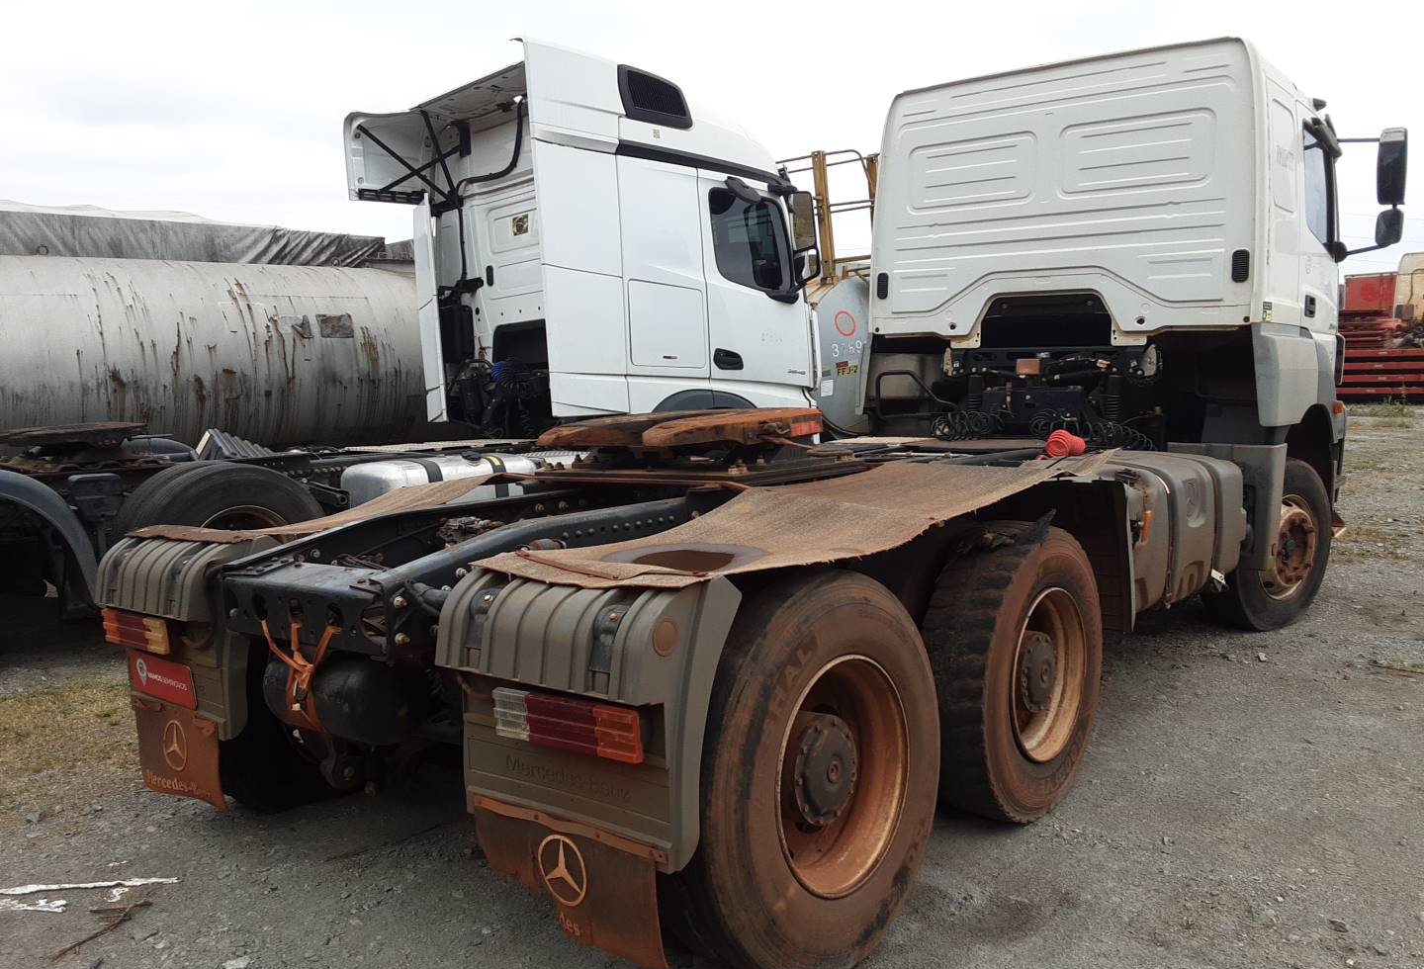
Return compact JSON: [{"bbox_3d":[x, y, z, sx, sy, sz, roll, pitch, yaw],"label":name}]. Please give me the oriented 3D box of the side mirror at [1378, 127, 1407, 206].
[{"bbox_3d":[4.164,-1.947,7.050,0.090,0.460,0.180,-3,5,-23],"label":"side mirror"}]

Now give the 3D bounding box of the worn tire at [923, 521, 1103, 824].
[{"bbox_3d":[1.059,0.631,3.992,0.290,1.030,1.030,2,5,39],"label":"worn tire"}]

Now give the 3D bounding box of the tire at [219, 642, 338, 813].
[{"bbox_3d":[-1.521,0.682,4.319,0.290,1.030,1.030,2,5,39],"label":"tire"}]

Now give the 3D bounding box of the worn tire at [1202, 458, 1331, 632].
[{"bbox_3d":[3.316,0.355,6.896,1.030,1.030,0.290,-4,5,-32],"label":"worn tire"}]

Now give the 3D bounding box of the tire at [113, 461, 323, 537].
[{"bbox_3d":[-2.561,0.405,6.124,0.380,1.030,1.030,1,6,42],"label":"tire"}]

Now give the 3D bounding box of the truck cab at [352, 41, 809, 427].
[{"bbox_3d":[-1.003,-1.516,9.387,2.500,2.900,2.950,1,6,42],"label":"truck cab"}]

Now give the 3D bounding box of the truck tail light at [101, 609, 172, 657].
[{"bbox_3d":[-1.831,0.469,3.710,0.440,0.115,0.070,2,6,39],"label":"truck tail light"}]

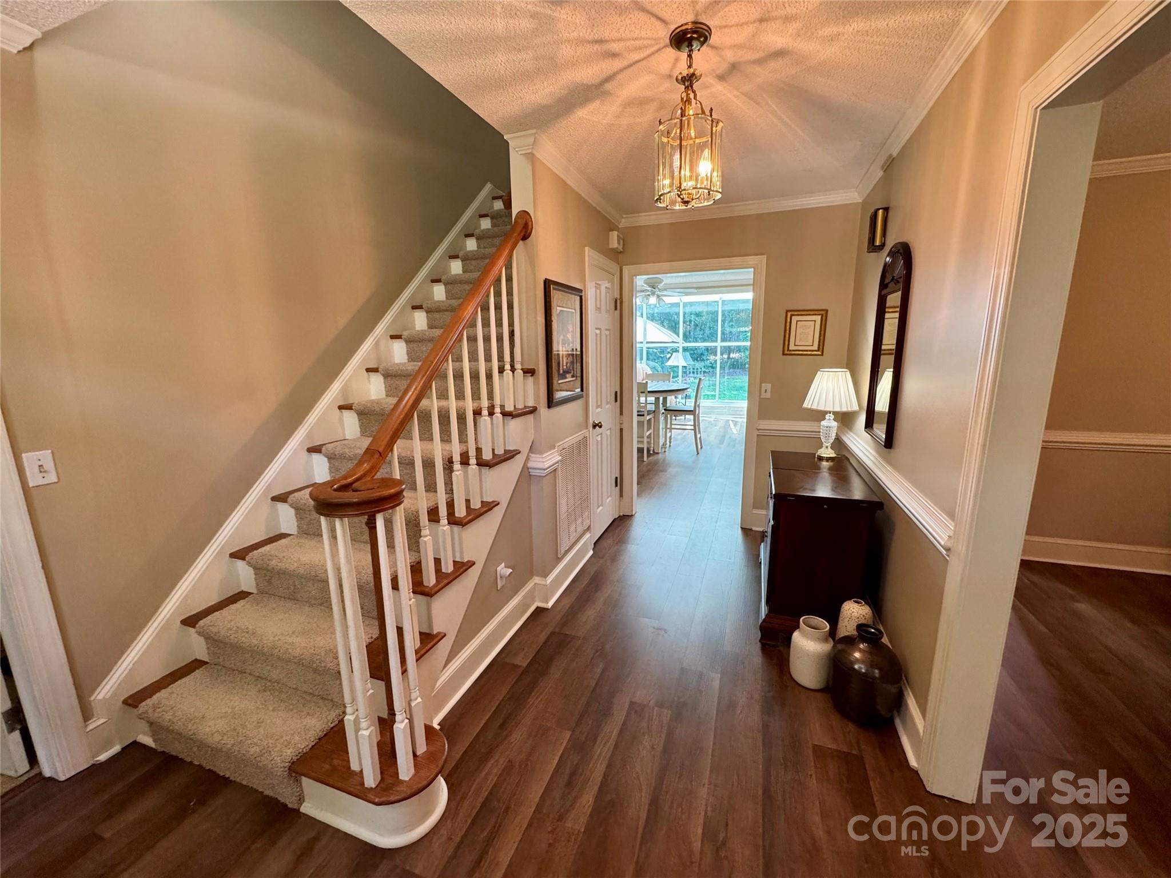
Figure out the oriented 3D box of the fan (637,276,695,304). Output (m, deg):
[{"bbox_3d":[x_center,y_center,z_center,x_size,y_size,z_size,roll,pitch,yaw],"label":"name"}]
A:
[{"bbox_3d":[0.964,-2.080,6.688,1.280,0.400,1.280,3,12,20],"label":"fan"}]

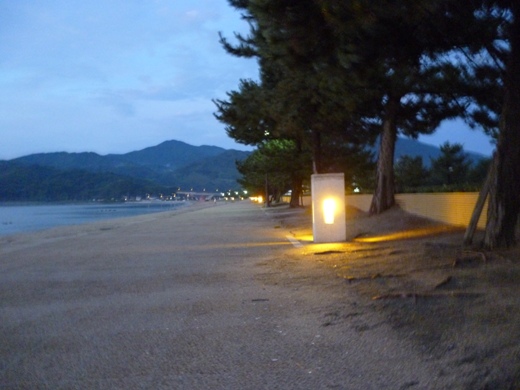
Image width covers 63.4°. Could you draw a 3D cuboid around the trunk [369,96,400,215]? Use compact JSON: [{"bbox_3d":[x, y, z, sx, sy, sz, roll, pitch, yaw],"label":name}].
[{"bbox_3d":[4.736,-1.503,16.000,1.050,4.400,1.000,-2,0,-1],"label":"trunk"}]

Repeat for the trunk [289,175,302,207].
[{"bbox_3d":[3.292,-0.417,39.000,1.200,3.200,1.150,-2,0,-1],"label":"trunk"}]

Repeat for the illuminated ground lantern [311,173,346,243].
[{"bbox_3d":[1.914,0.362,12.000,0.900,1.860,0.800,-2,0,-1],"label":"illuminated ground lantern"}]

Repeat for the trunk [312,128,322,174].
[{"bbox_3d":[3.999,-2.034,29.000,0.750,5.200,0.750,-2,0,-1],"label":"trunk"}]

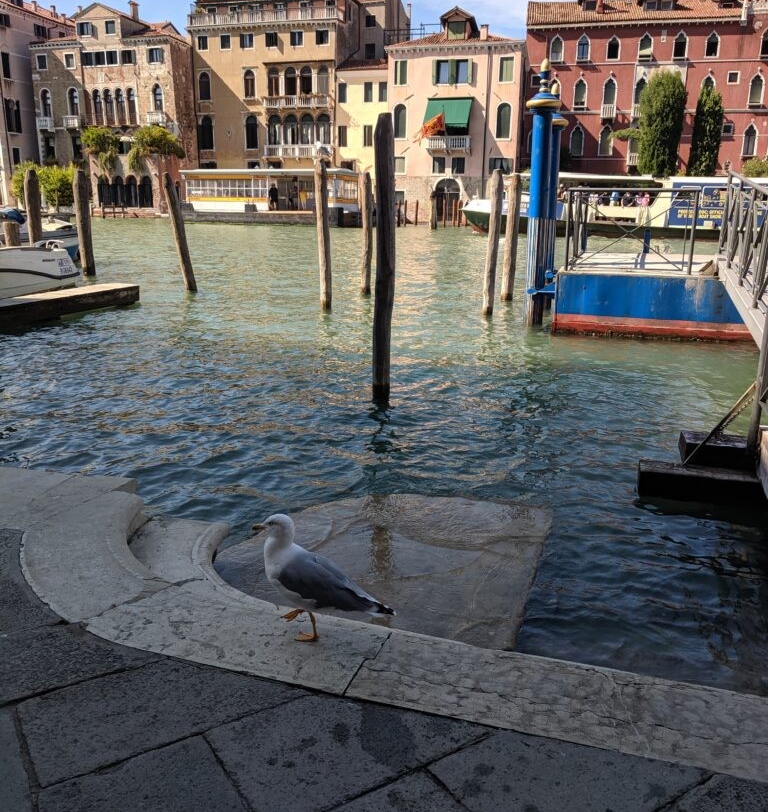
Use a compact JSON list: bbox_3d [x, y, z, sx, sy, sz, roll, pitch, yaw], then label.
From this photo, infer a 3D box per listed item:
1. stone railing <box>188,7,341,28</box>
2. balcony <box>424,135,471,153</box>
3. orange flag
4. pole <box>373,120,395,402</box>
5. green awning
[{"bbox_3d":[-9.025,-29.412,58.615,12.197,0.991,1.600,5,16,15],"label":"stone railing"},{"bbox_3d":[3.856,-15.632,45.800,2.500,0.920,1.000,5,16,17],"label":"balcony"},{"bbox_3d":[2.777,-16.399,44.964,1.600,1.500,0.500,5,16,17],"label":"orange flag"},{"bbox_3d":[0.006,-1.418,7.540,0.210,2.778,0.210,0,16,0],"label":"pole"},{"bbox_3d":[3.782,-17.267,45.264,2.786,1.800,1.300,5,16,17],"label":"green awning"}]

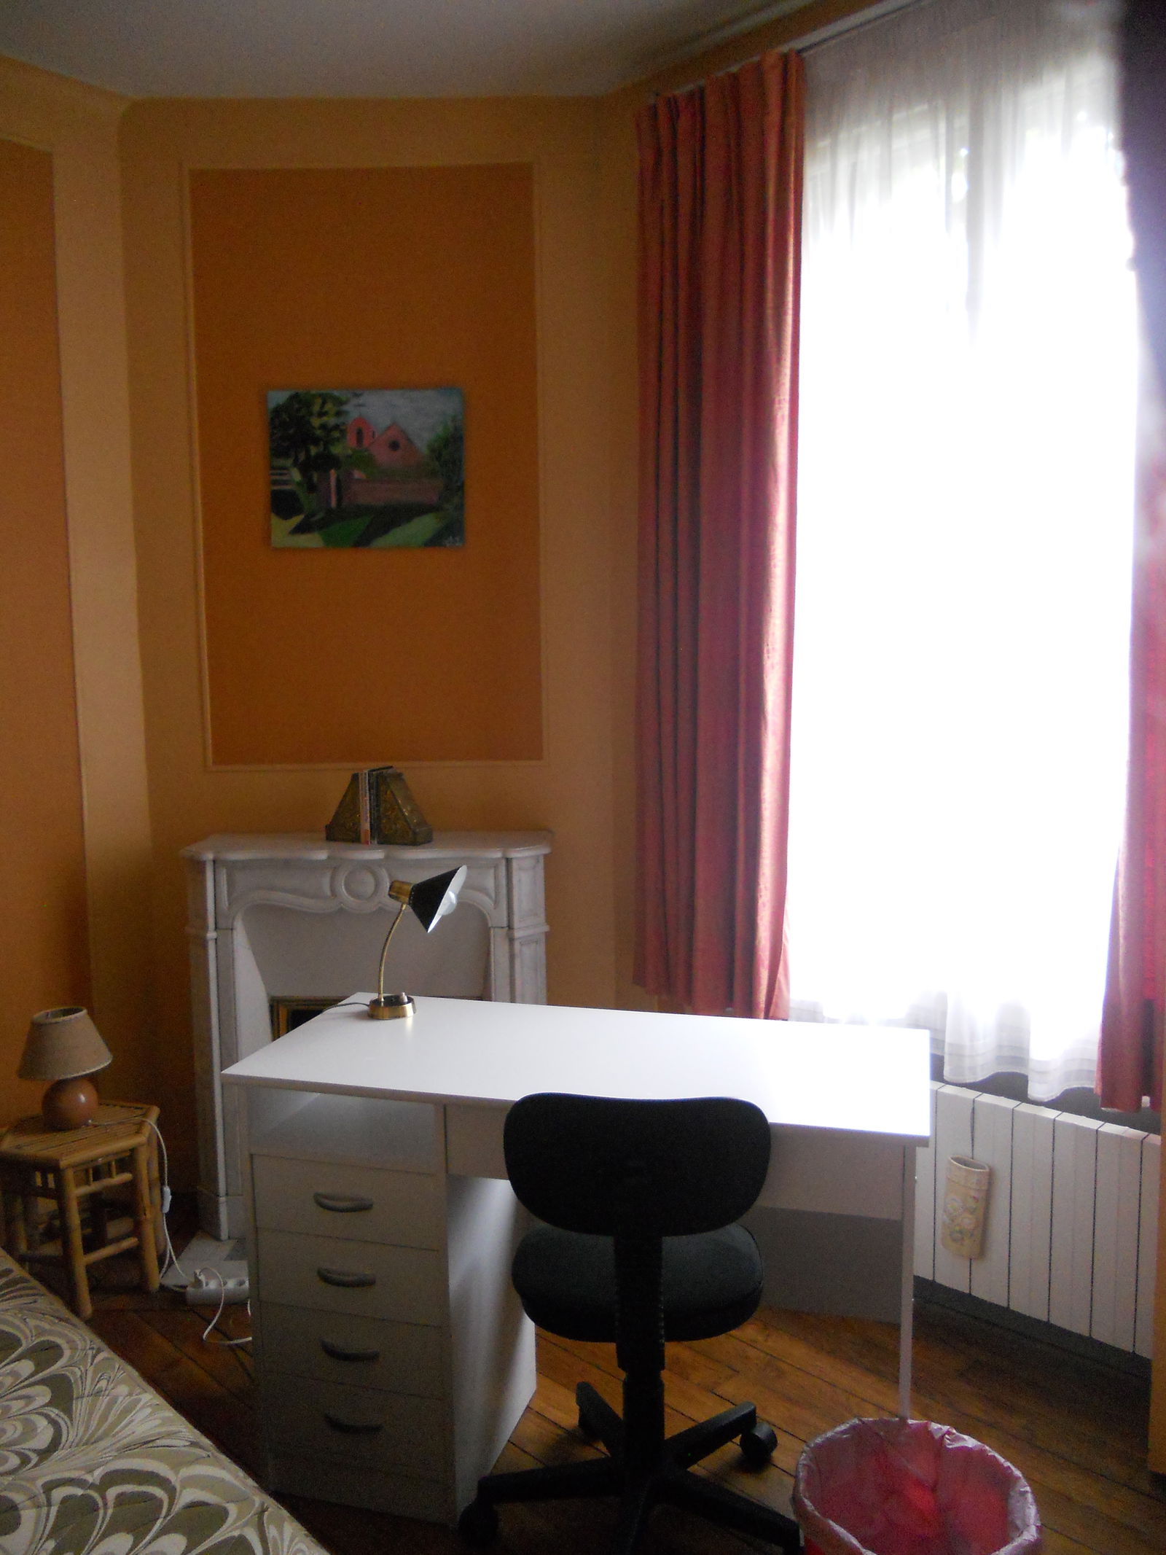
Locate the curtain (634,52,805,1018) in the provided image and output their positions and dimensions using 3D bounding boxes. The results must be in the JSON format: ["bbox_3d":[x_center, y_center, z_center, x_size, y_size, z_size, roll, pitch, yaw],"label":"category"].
[{"bbox_3d":[0.297,-0.483,2.749,0.438,2.080,0.125,5,8,44],"label":"curtain"}]

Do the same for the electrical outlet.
[{"bbox_3d":[-0.807,1.168,2.778,0.182,0.041,0.056,-1,6,-3],"label":"electrical outlet"}]

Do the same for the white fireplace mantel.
[{"bbox_3d":[-0.519,0.657,3.048,0.903,0.995,0.281,-1,6,1],"label":"white fireplace mantel"}]

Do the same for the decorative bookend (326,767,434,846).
[{"bbox_3d":[-0.498,0.069,3.036,0.245,0.182,0.110,1,6,21],"label":"decorative bookend"}]

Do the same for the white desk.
[{"bbox_3d":[0.018,0.857,2.151,1.140,0.759,0.490,1,6,16],"label":"white desk"}]

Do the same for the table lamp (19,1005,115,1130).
[{"bbox_3d":[-1.227,0.690,2.854,0.216,0.273,0.216,-1,6,1],"label":"table lamp"}]

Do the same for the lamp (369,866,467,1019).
[{"bbox_3d":[-0.323,0.312,2.357,0.205,0.294,0.140,1,6,16],"label":"lamp"}]

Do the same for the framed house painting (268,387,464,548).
[{"bbox_3d":[-0.538,-0.769,3.036,0.485,0.387,0.020,-1,6,1],"label":"framed house painting"}]

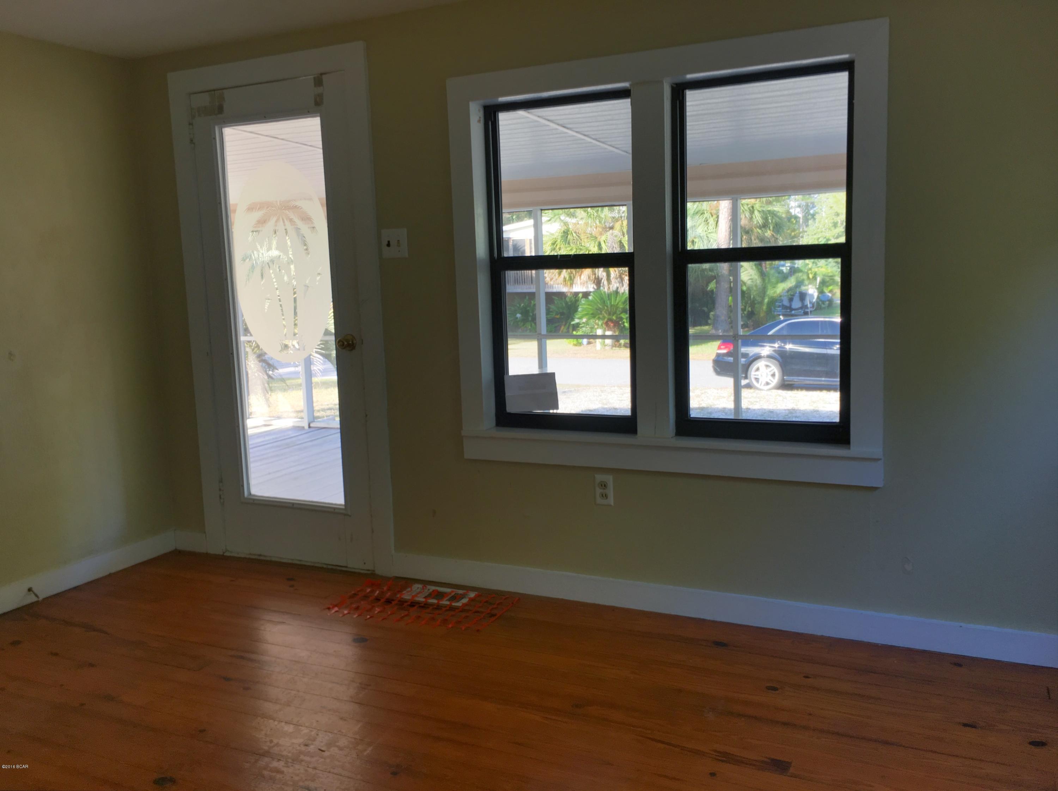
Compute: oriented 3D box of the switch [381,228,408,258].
[{"bbox_3d":[-0.524,-0.599,3.487,0.119,0.112,0.013,2,8,25],"label":"switch"}]

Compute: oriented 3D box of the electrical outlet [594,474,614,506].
[{"bbox_3d":[0.277,0.347,3.256,0.072,0.113,0.010,2,8,25],"label":"electrical outlet"}]

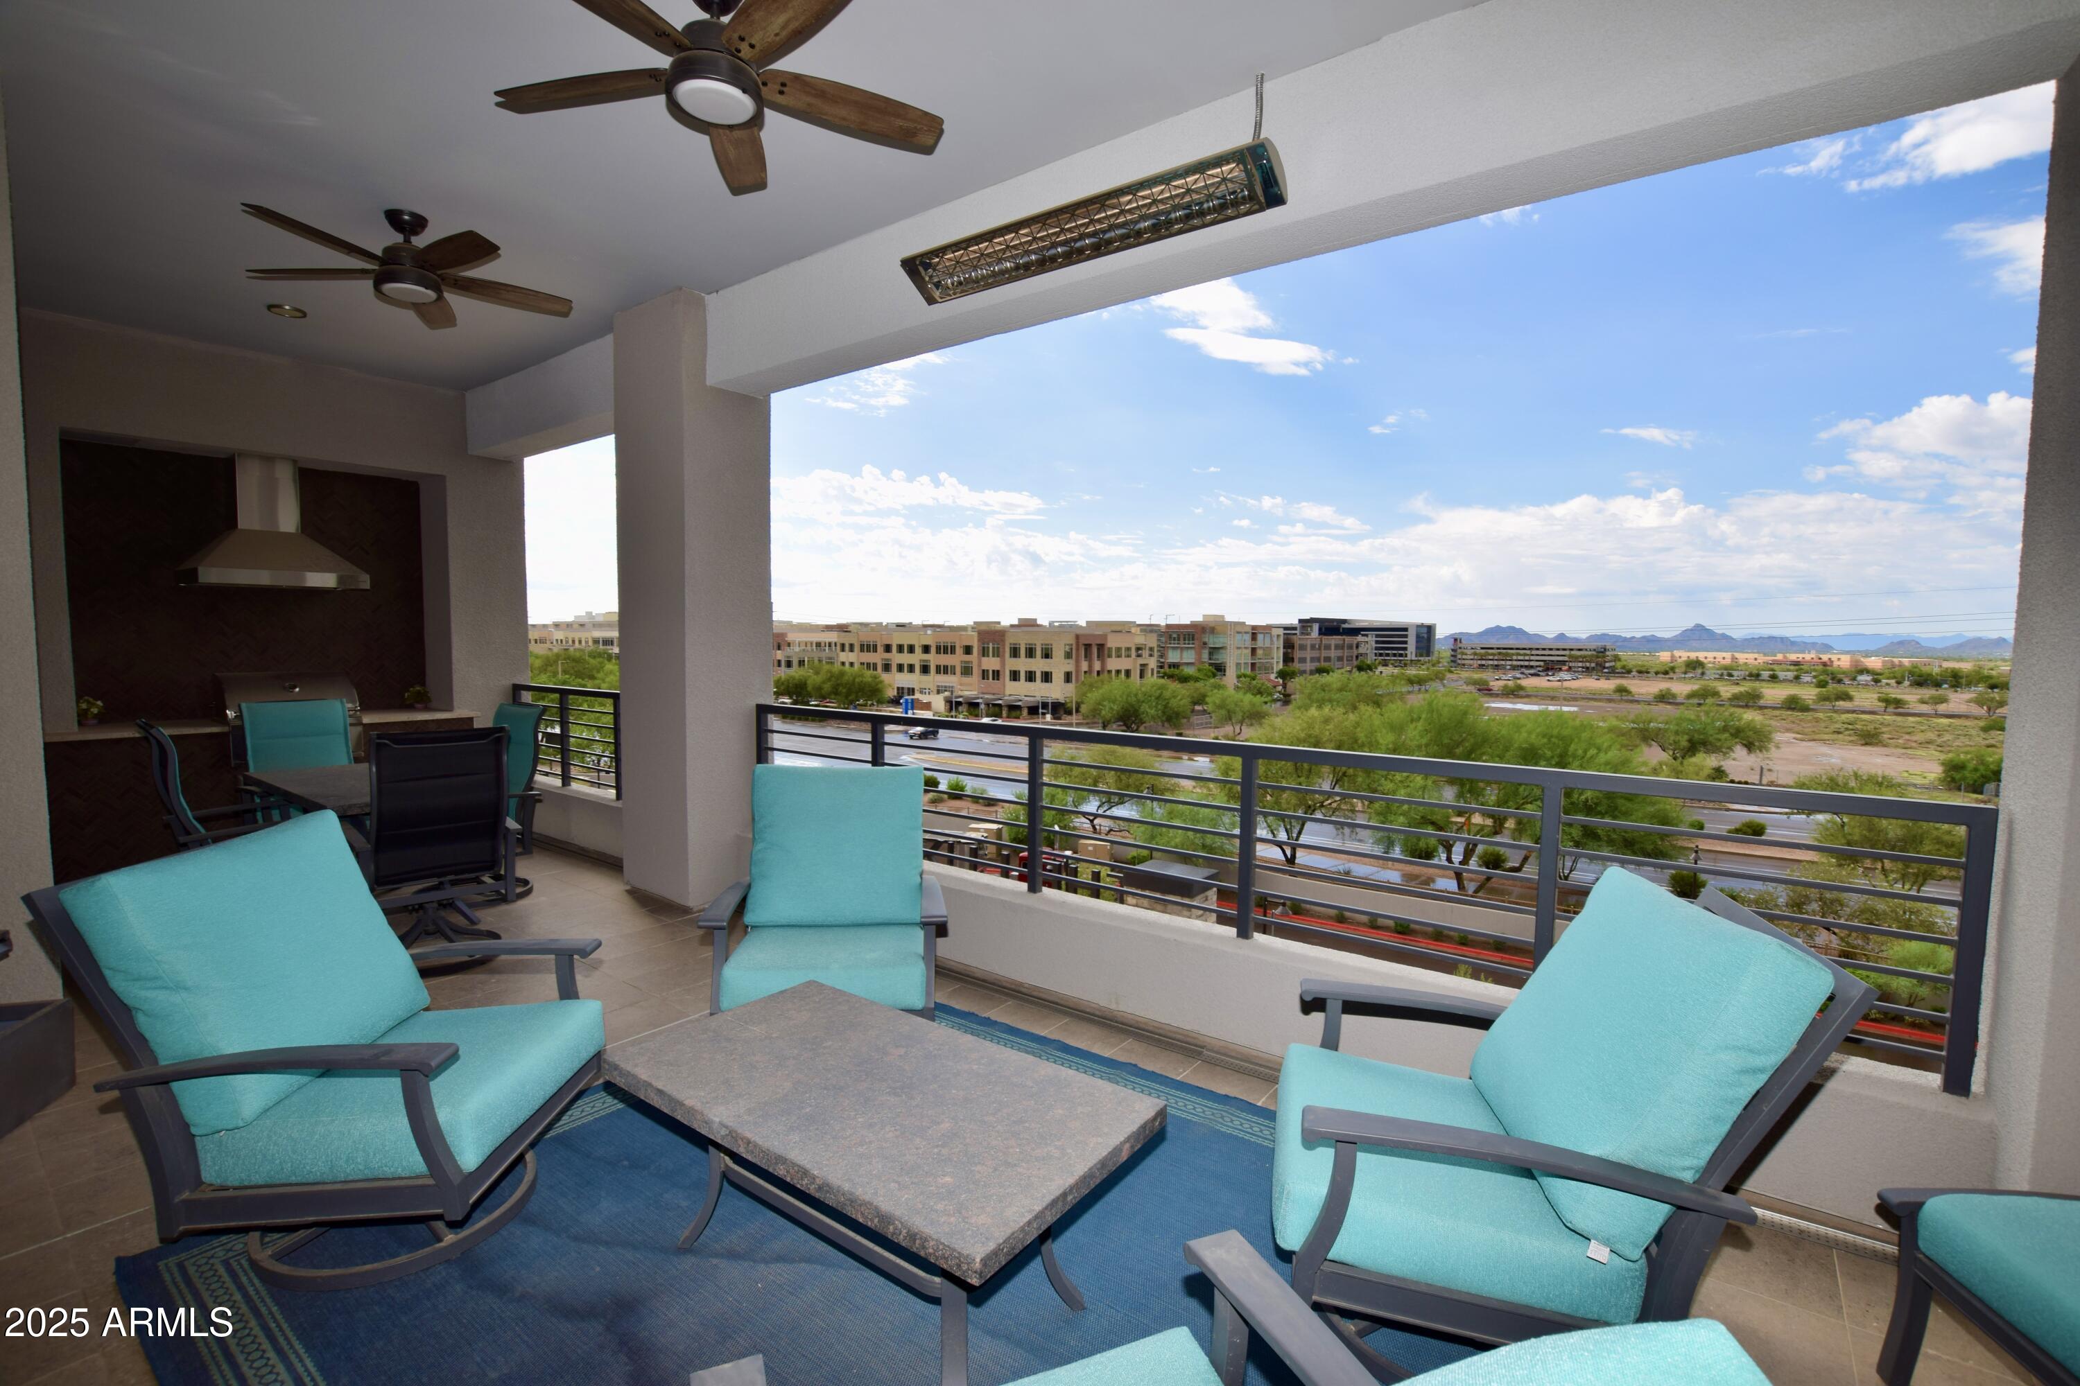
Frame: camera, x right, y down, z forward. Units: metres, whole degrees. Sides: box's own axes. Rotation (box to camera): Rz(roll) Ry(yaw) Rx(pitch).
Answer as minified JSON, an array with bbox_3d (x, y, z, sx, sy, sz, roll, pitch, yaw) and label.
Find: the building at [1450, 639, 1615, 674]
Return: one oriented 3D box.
[{"bbox_3d":[281.082,-21.240,498.030,83.000,15.000,28.000,2,4,21],"label":"building"}]

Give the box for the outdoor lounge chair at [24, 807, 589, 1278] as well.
[{"bbox_3d":[-1.715,0.855,2.192,0.950,0.945,0.780,0,4,-1],"label":"outdoor lounge chair"}]

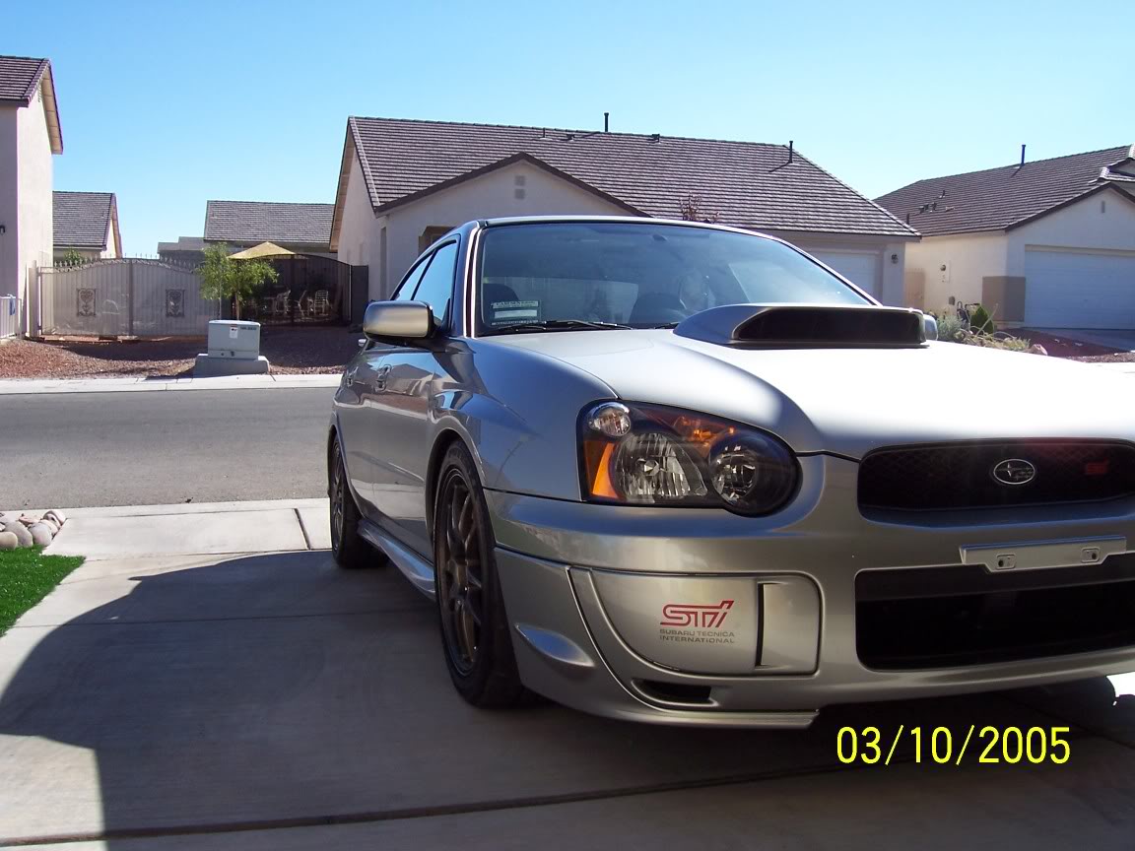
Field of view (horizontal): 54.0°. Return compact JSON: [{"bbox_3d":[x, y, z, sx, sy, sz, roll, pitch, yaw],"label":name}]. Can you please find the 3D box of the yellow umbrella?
[{"bbox_3d":[-9.522,-5.585,35.500,2.650,0.600,2.650,-1,5,-17],"label":"yellow umbrella"}]

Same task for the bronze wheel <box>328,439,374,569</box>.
[{"bbox_3d":[-0.925,0.317,5.007,0.230,0.635,0.635,1,0,-18],"label":"bronze wheel"}]

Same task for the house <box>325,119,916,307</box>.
[{"bbox_3d":[0.808,-6.013,34.716,15.000,6.070,12.600,-1,5,-17],"label":"house"}]

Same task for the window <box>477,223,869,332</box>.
[{"bbox_3d":[0.324,-0.457,3.604,1.360,0.160,0.760,1,35,-18],"label":"window"}]

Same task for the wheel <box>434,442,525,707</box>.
[{"bbox_3d":[-0.142,0.338,2.591,0.230,0.635,0.635,1,0,-18],"label":"wheel"}]

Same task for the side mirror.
[{"bbox_3d":[-0.495,-0.303,3.264,0.200,0.125,0.115,1,0,-18],"label":"side mirror"}]

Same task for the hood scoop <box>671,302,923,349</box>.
[{"bbox_3d":[0.563,-0.253,2.856,0.600,0.140,0.440,1,0,-18],"label":"hood scoop"}]

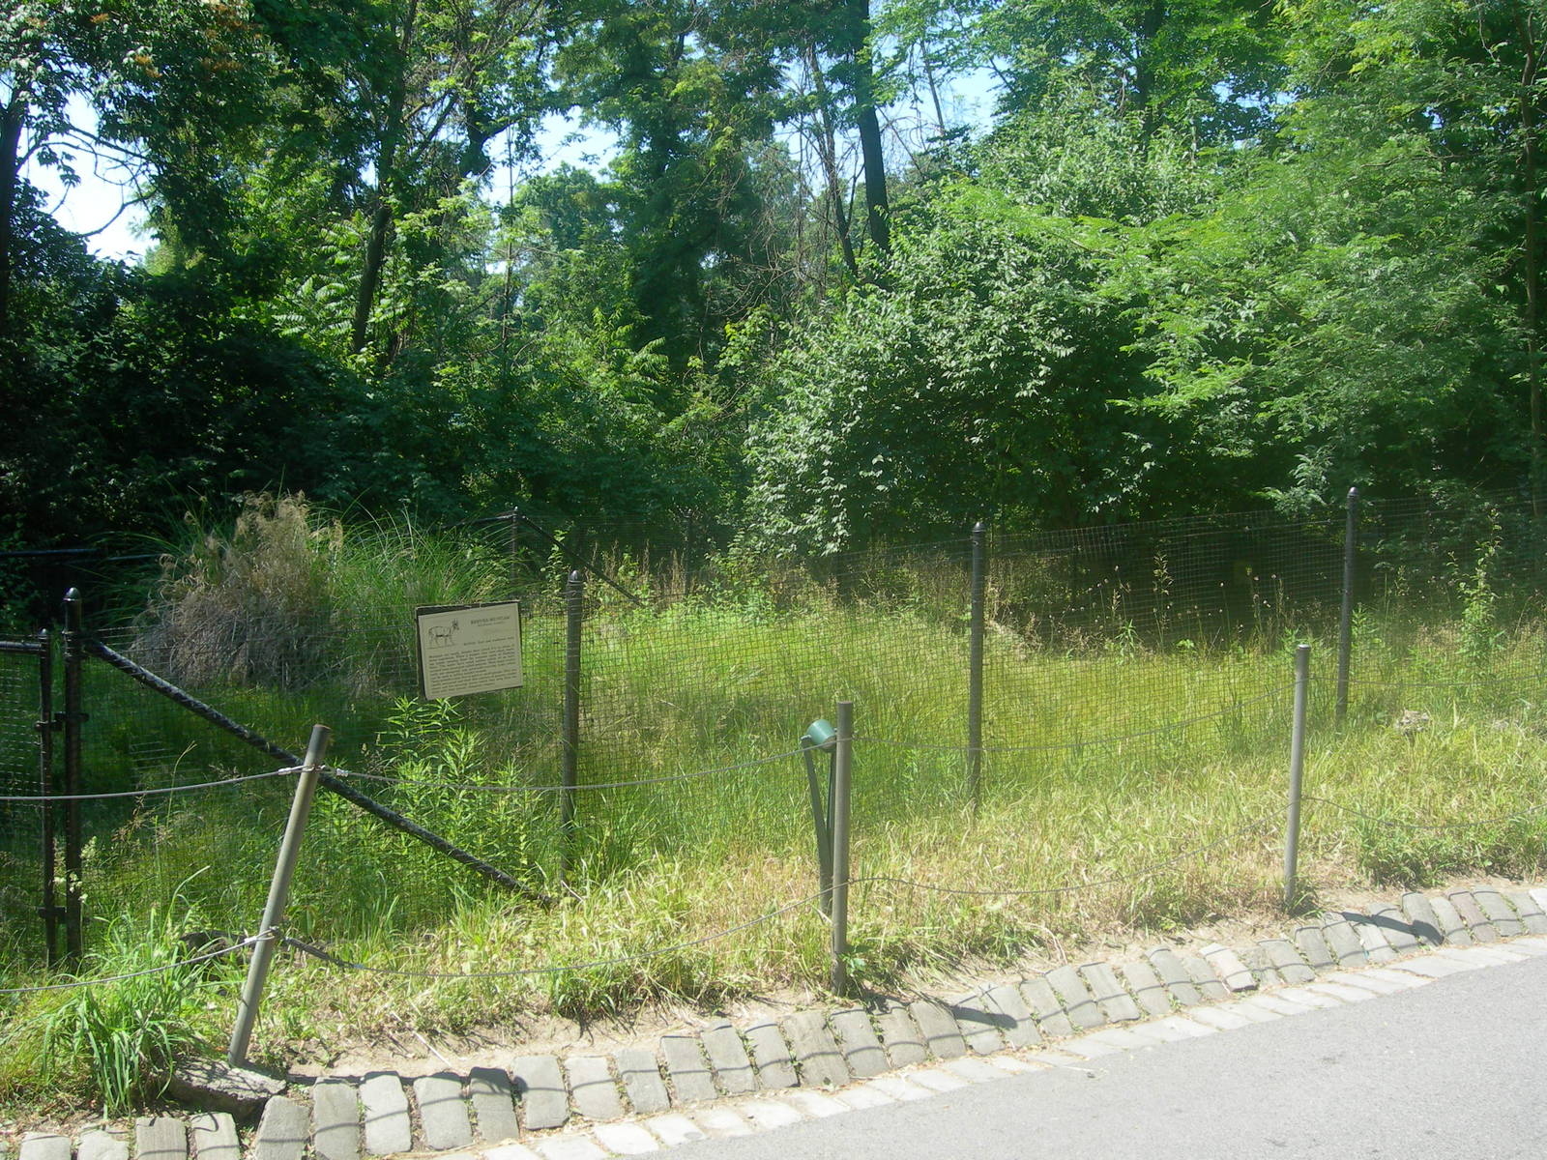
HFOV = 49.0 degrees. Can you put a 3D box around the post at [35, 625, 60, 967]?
[{"bbox_3d":[-2.278,0.695,5.340,0.039,1.087,0.039,0,4,0],"label":"post"}]

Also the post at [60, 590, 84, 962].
[{"bbox_3d":[-2.171,0.623,5.270,0.052,1.200,0.052,1,4,0],"label":"post"}]

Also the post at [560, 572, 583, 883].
[{"bbox_3d":[-0.710,0.539,5.970,0.052,1.152,0.052,2,4,0],"label":"post"}]

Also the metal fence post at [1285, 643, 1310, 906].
[{"bbox_3d":[1.763,0.664,5.720,0.043,0.888,0.043,2,4,0],"label":"metal fence post"}]

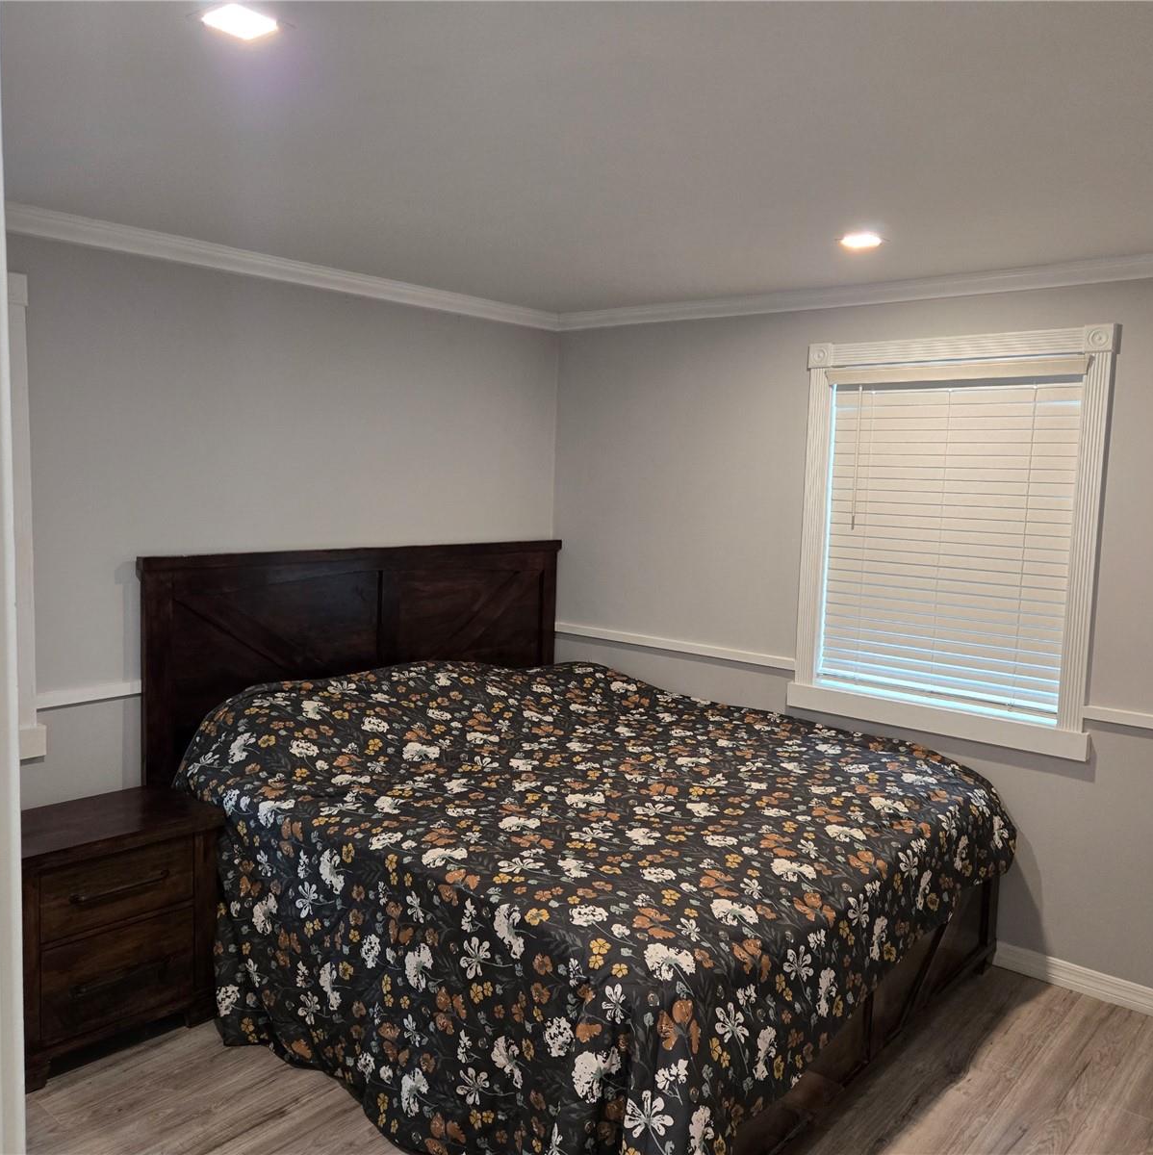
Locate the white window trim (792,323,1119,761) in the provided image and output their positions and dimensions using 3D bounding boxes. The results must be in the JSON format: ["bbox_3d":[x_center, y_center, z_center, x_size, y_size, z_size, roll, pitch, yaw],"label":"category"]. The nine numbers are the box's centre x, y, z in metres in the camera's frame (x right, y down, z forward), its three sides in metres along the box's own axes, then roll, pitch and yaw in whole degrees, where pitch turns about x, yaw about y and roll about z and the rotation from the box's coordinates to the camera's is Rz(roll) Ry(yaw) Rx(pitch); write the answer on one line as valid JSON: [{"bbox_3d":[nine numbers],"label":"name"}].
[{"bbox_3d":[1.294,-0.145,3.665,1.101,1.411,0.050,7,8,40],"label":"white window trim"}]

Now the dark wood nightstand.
[{"bbox_3d":[-1.437,1.029,3.022,0.447,0.635,0.625,7,8,40],"label":"dark wood nightstand"}]

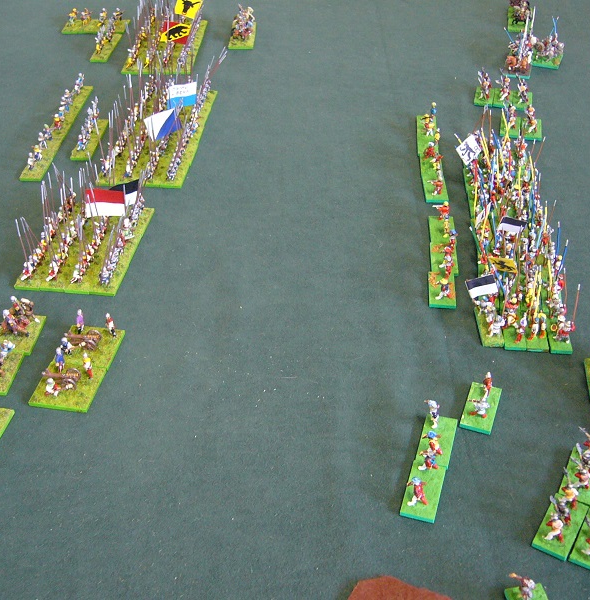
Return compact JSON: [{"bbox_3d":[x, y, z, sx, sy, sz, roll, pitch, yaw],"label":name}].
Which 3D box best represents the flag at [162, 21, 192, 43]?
[{"bbox_3d":[-0.139,-0.312,0.946,0.032,0.024,0.003,2,36,-24],"label":"flag"}]

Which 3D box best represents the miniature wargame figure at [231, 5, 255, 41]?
[{"bbox_3d":[-0.064,-0.350,1.019,0.028,0.028,0.040,-1,40,1],"label":"miniature wargame figure"}]

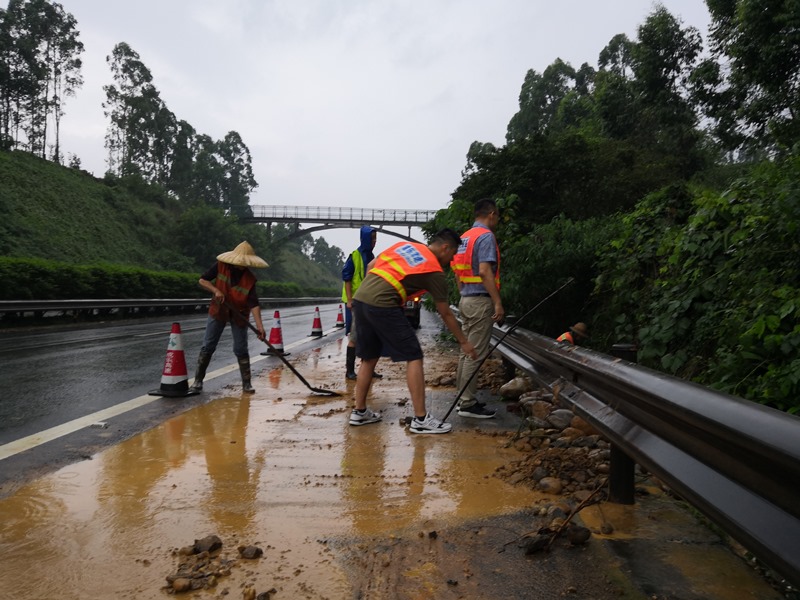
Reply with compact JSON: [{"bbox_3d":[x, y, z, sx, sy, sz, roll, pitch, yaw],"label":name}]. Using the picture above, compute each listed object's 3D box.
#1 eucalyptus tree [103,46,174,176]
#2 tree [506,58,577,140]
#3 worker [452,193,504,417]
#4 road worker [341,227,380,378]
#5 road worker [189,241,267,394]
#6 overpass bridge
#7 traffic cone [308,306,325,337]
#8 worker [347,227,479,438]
[{"bbox_3d":[-30.173,-21.865,72.000,8.000,16.000,7.500,0,0,-18],"label":"eucalyptus tree"},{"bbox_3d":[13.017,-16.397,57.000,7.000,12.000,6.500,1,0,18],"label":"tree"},{"bbox_3d":[0.636,0.057,5.120,0.420,1.740,0.520,0,0,-33],"label":"worker"},{"bbox_3d":[-0.440,0.035,7.220,0.400,1.750,0.500,1,0,25],"label":"road worker"},{"bbox_3d":[-1.714,0.169,6.200,0.740,1.490,0.580,0,0,-13],"label":"road worker"},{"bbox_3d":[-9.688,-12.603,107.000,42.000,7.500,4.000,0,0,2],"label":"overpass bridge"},{"bbox_3d":[-1.995,0.524,15.000,0.410,0.700,0.410,0,0,0],"label":"traffic cone"},{"bbox_3d":[0.097,0.224,4.500,0.880,1.440,0.600,0,0,-22],"label":"worker"}]

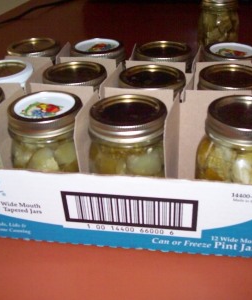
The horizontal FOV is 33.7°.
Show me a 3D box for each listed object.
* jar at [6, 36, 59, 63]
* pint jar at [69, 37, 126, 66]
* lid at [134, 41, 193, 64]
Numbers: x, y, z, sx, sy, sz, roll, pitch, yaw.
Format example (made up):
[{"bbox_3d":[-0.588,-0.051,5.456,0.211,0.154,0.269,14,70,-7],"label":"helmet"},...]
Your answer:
[{"bbox_3d":[-0.128,-0.092,0.621,0.081,0.129,0.081,-2,32,1],"label":"jar"},{"bbox_3d":[-0.037,-0.089,0.614,0.081,0.130,0.081,-1,31,1],"label":"pint jar"},{"bbox_3d":[0.051,-0.127,0.564,0.074,0.018,0.074,-1,31,1],"label":"lid"}]

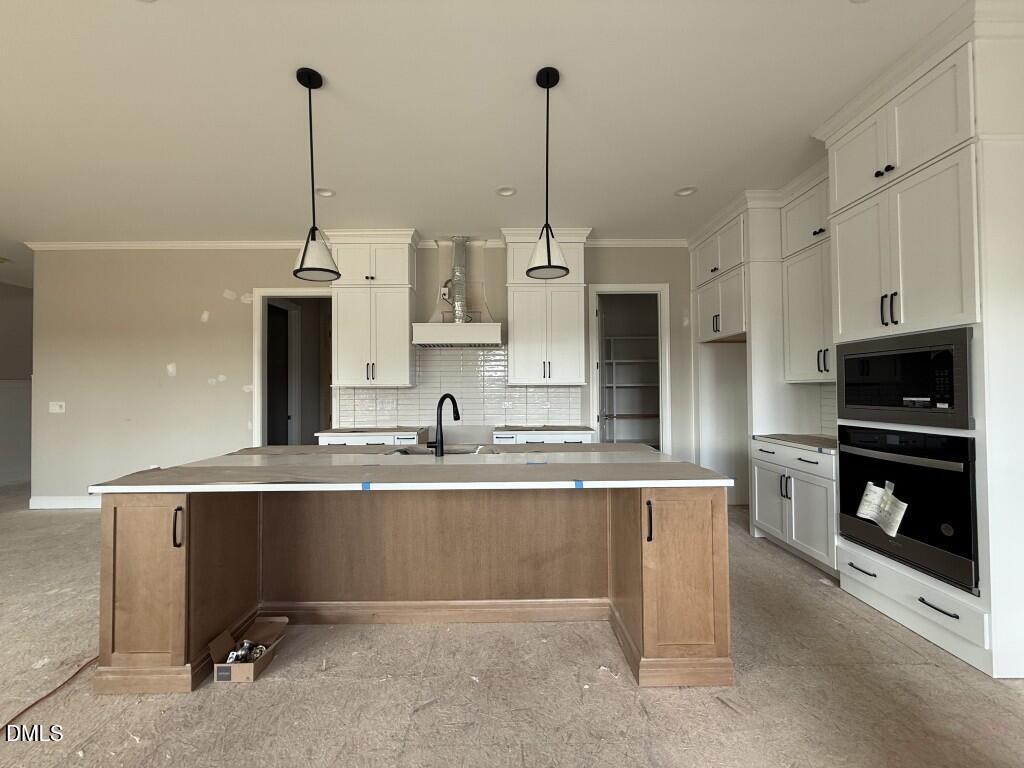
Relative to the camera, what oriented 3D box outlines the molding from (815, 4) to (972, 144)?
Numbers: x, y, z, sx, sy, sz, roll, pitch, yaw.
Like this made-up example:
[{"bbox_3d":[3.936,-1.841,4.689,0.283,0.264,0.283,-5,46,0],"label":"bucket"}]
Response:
[{"bbox_3d":[2.090,-1.652,2.337,0.097,0.145,0.970,0,-1,-1],"label":"molding"}]

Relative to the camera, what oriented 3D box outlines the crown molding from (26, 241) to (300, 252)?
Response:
[{"bbox_3d":[-3.825,-1.591,4.755,3.480,0.081,0.072,0,-1,-1],"label":"crown molding"}]

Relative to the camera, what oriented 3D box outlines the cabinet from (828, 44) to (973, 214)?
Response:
[{"bbox_3d":[2.458,-1.366,2.354,0.641,0.456,0.857,0,-1,-1],"label":"cabinet"}]

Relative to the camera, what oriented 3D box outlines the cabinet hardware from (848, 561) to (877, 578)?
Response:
[{"bbox_3d":[2.105,1.124,2.487,0.034,0.016,0.181,0,-1,-1],"label":"cabinet hardware"}]

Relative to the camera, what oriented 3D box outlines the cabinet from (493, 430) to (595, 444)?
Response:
[{"bbox_3d":[0.328,0.936,4.559,1.020,0.874,0.639,0,-1,-1],"label":"cabinet"}]

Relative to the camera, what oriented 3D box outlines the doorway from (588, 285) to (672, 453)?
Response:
[{"bbox_3d":[1.379,0.109,4.851,0.933,2.540,0.140,0,-1,-1],"label":"doorway"}]

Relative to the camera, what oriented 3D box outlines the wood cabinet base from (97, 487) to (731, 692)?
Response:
[{"bbox_3d":[-0.428,0.912,2.381,2.768,0.868,1.148,0,-1,-1],"label":"wood cabinet base"}]

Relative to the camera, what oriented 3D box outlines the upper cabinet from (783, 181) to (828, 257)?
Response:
[{"bbox_3d":[2.567,-1.337,3.206,0.328,0.445,0.913,0,-1,-1],"label":"upper cabinet"}]

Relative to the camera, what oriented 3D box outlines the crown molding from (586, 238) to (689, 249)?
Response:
[{"bbox_3d":[1.435,-1.631,4.802,1.260,0.081,0.072,0,-1,-1],"label":"crown molding"}]

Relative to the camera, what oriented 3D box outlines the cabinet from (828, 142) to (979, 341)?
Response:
[{"bbox_3d":[2.430,-0.693,2.316,0.638,0.833,0.842,0,-1,-1],"label":"cabinet"}]

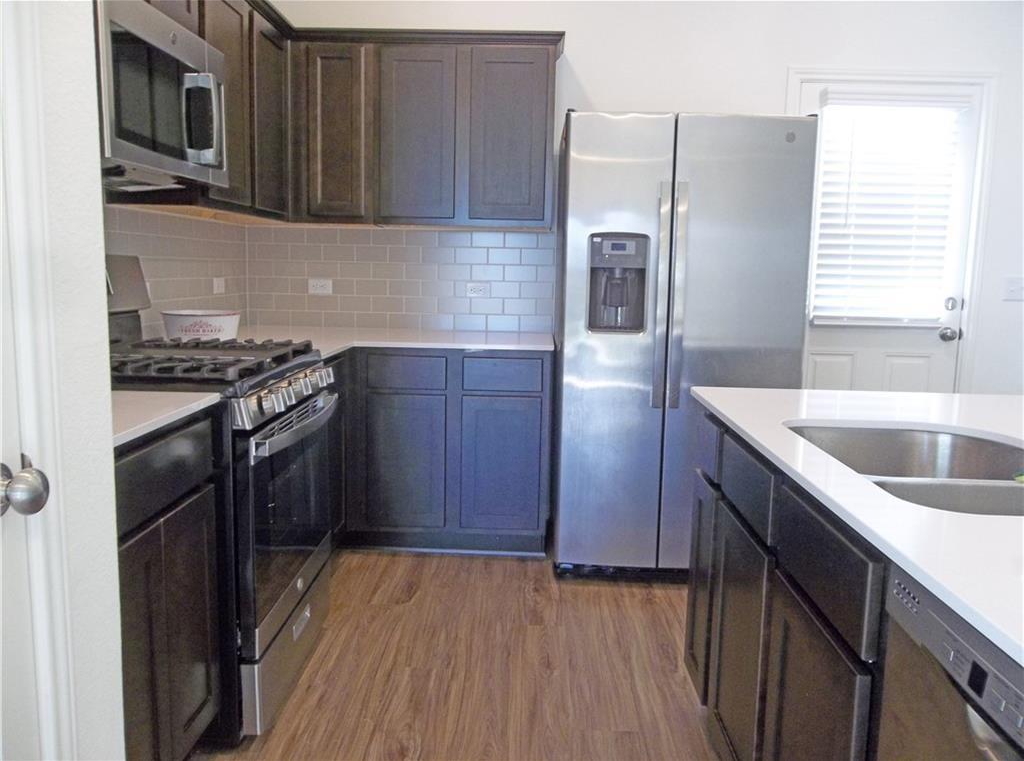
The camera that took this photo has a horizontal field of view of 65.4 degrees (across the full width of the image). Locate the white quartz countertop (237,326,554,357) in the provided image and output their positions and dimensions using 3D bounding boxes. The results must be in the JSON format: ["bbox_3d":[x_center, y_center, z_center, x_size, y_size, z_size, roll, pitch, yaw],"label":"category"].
[{"bbox_3d":[-0.547,-0.146,3.251,1.450,0.036,1.070,1,8,1],"label":"white quartz countertop"}]

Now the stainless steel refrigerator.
[{"bbox_3d":[0.632,-0.124,3.309,0.870,1.765,0.835,1,8,1],"label":"stainless steel refrigerator"}]

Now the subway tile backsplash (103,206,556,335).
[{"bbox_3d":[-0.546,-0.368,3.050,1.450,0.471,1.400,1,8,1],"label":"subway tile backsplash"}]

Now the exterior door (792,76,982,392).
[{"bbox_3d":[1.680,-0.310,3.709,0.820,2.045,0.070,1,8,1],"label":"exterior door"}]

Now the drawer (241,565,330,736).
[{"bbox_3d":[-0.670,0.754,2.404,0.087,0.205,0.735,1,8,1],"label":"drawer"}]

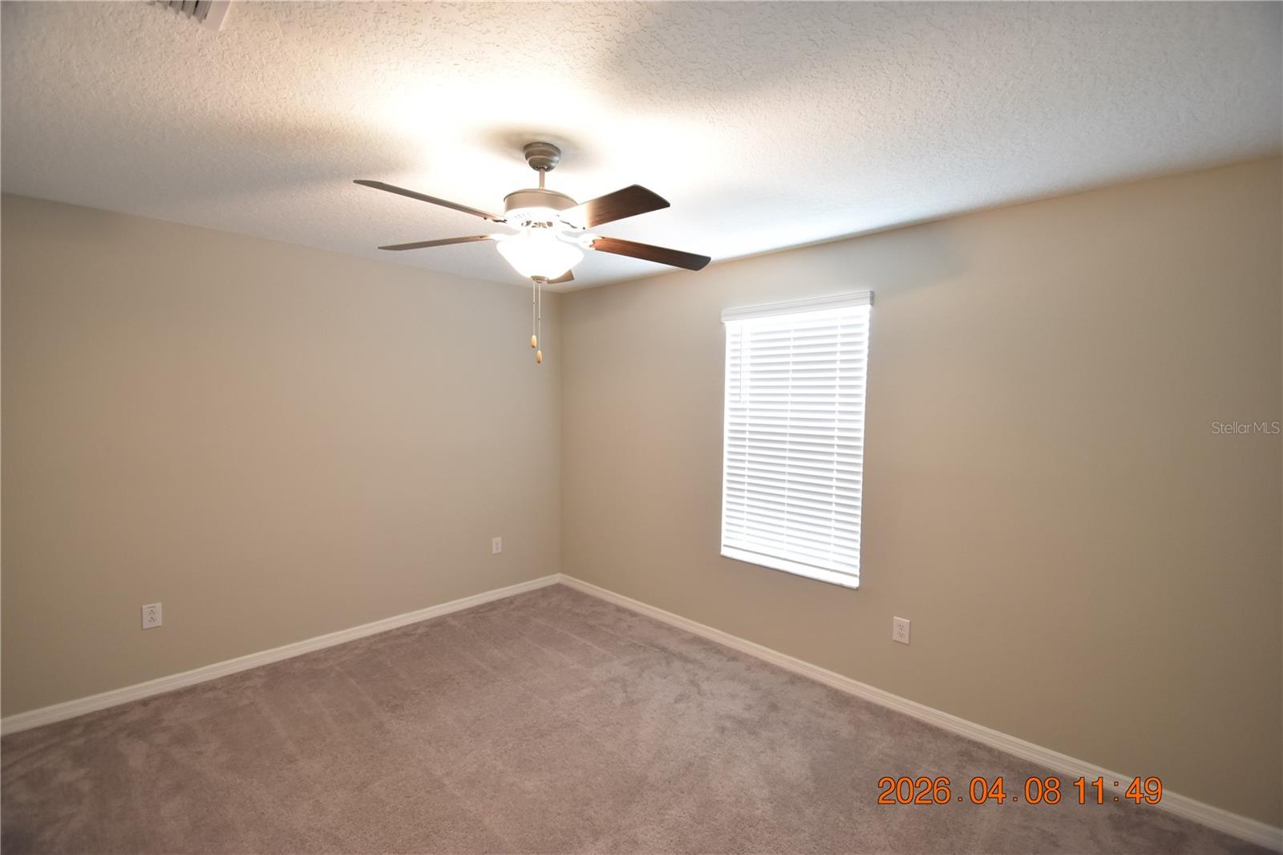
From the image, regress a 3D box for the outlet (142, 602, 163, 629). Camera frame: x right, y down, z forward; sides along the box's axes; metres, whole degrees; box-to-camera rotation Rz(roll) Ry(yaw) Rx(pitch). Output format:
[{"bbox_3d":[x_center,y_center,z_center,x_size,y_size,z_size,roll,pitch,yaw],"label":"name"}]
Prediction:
[{"bbox_3d":[-2.520,0.971,2.754,0.007,0.117,0.072,4,4,43],"label":"outlet"}]

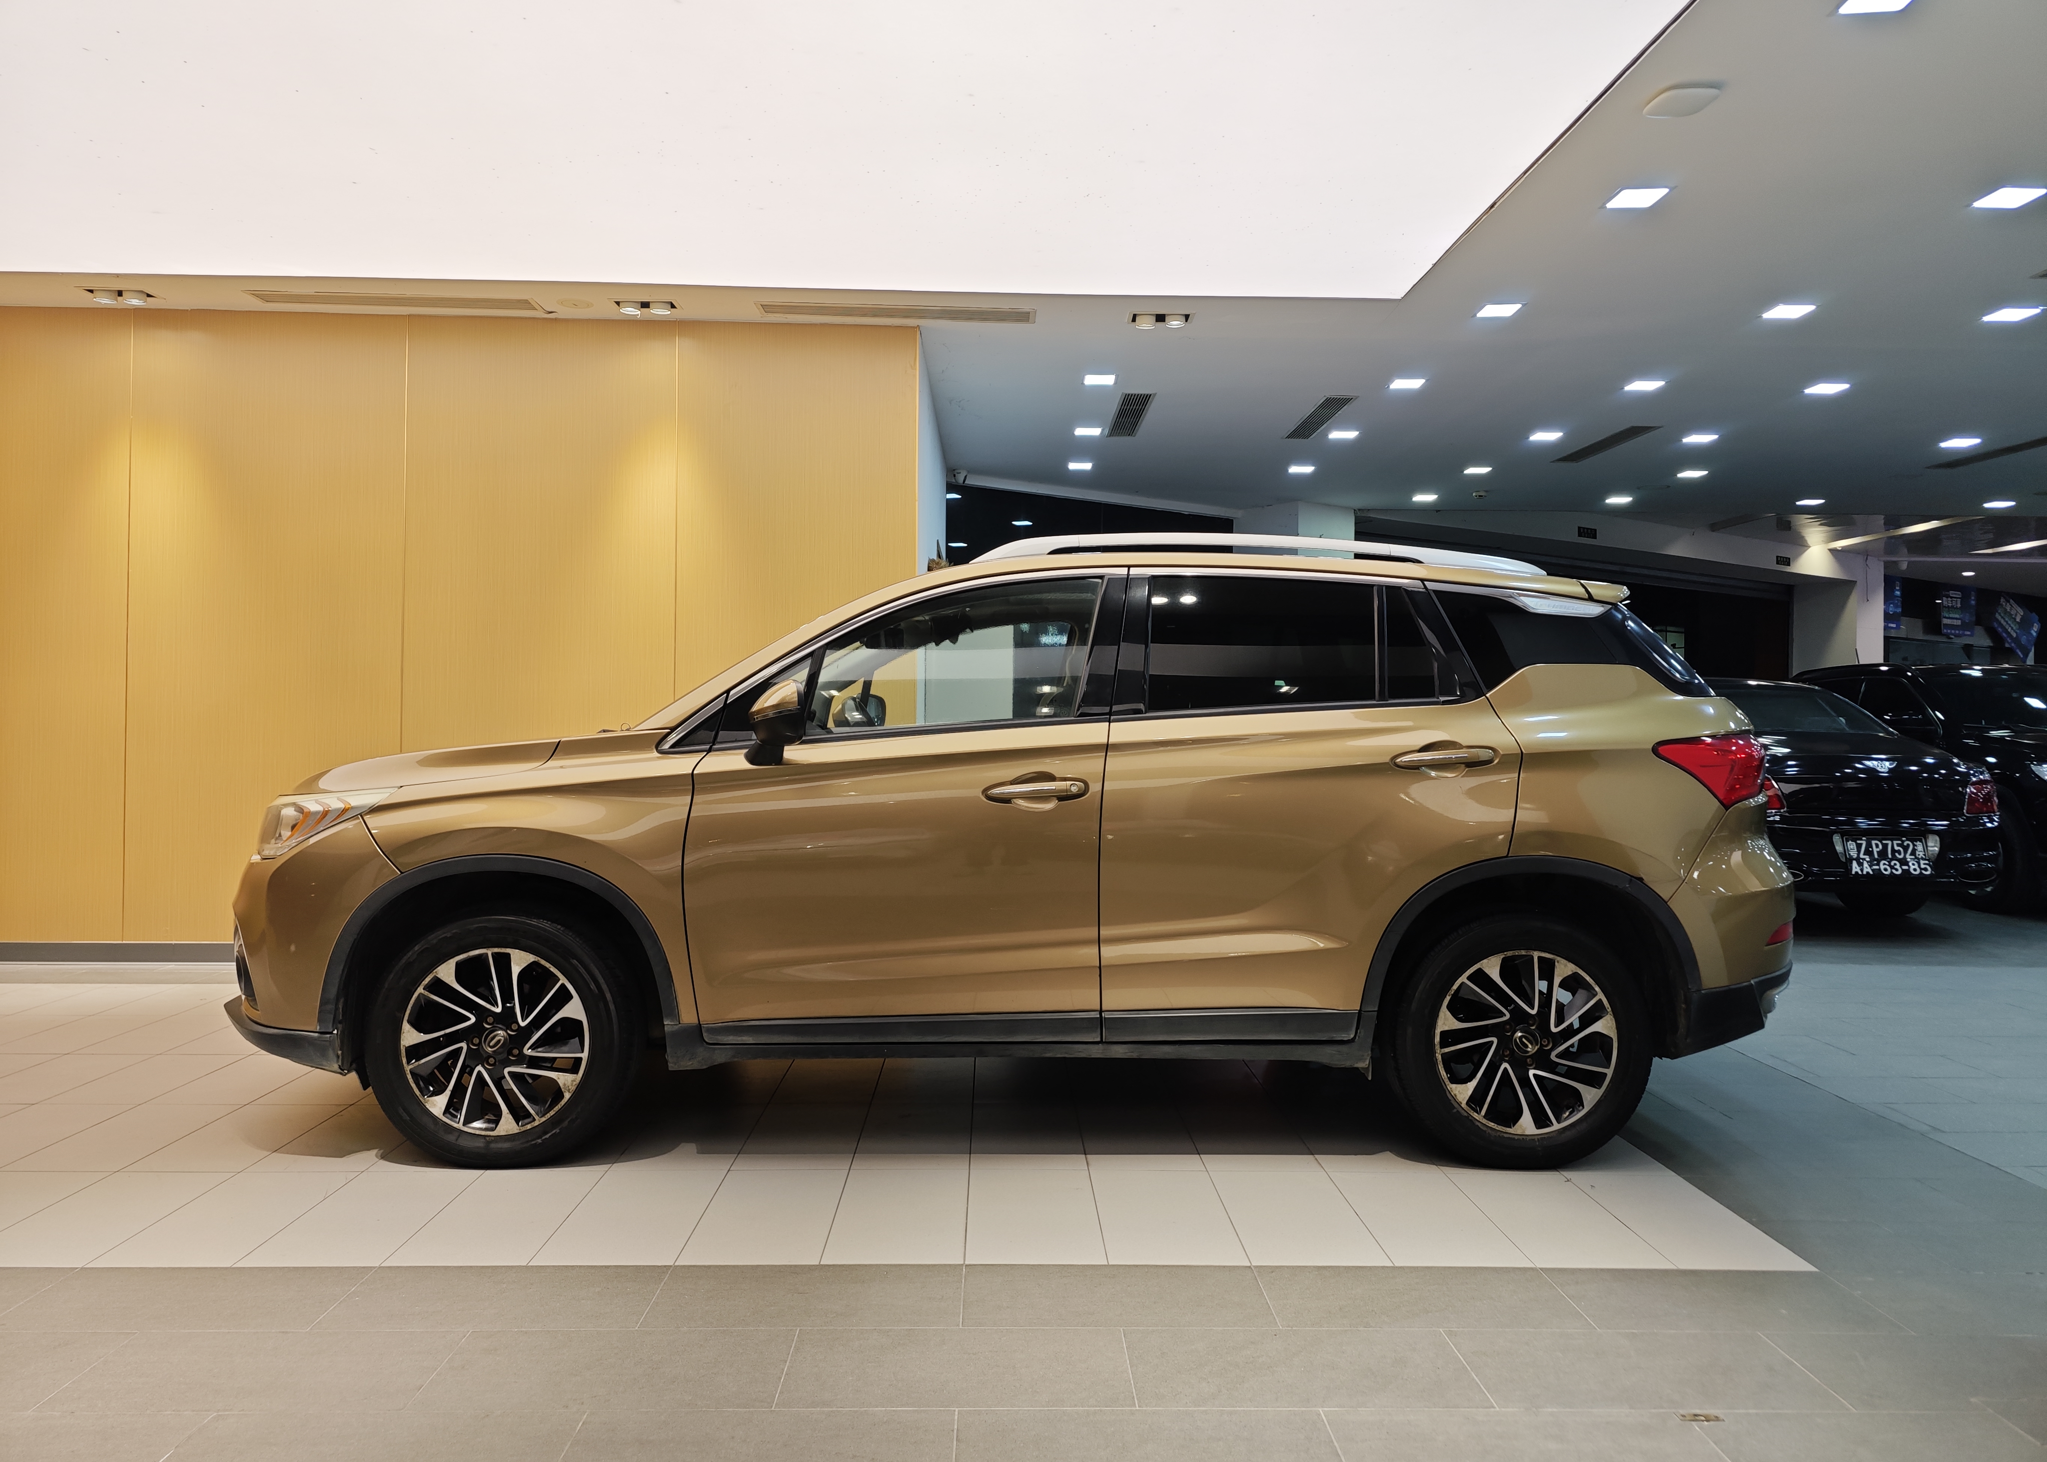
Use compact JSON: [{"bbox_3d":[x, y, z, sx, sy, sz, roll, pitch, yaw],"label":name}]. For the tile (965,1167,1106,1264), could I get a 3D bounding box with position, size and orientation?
[{"bbox_3d":[0.022,1.130,3.157,0.300,0.012,0.600,1,0,-1],"label":"tile"}]

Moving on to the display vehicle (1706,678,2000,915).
[{"bbox_3d":[4.702,0.439,10.000,2.000,1.480,5.280,1,0,1],"label":"display vehicle"}]

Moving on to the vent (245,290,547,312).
[{"bbox_3d":[-2.857,-1.974,6.210,1.268,0.030,0.207,1,0,-1],"label":"vent"}]

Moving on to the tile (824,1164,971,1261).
[{"bbox_3d":[-0.281,1.127,3.151,0.300,0.012,0.600,1,0,-1],"label":"tile"}]

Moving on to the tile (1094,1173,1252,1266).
[{"bbox_3d":[0.325,1.133,3.164,0.300,0.012,0.600,1,0,-1],"label":"tile"}]

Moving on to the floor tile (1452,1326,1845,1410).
[{"bbox_3d":[1.099,1.142,2.429,0.606,0.012,0.303,1,0,-1],"label":"floor tile"}]

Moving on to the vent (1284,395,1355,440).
[{"bbox_3d":[1.802,-1.925,8.339,0.192,0.030,1.151,1,0,-1],"label":"vent"}]

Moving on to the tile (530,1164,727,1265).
[{"bbox_3d":[-0.887,1.121,3.138,0.300,0.012,0.600,1,0,-1],"label":"tile"}]

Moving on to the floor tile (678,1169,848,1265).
[{"bbox_3d":[-0.584,1.124,3.144,0.300,0.012,0.600,1,0,-1],"label":"floor tile"}]

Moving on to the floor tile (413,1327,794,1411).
[{"bbox_3d":[-0.719,1.125,2.389,0.600,0.012,0.300,1,0,-1],"label":"floor tile"}]

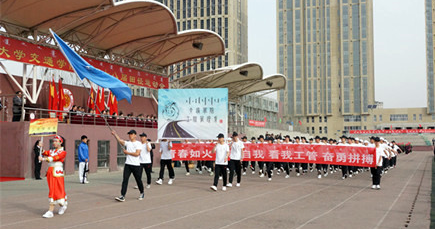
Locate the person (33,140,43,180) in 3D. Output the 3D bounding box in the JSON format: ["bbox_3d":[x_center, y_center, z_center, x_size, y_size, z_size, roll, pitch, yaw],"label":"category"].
[{"bbox_3d":[-7.337,1.867,19.334,0.340,1.610,0.450,0,-4,10],"label":"person"}]

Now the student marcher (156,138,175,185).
[{"bbox_3d":[-1.889,1.662,17.193,0.540,1.790,0.620,-1,-4,24],"label":"student marcher"}]

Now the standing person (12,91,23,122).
[{"bbox_3d":[-9.475,-0.237,22.300,0.400,1.730,0.520,-2,-4,24],"label":"standing person"}]

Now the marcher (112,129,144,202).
[{"bbox_3d":[-2.279,1.326,12.204,0.660,1.800,0.850,-2,-4,29],"label":"marcher"}]

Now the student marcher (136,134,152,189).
[{"bbox_3d":[-2.475,1.535,15.750,0.520,1.820,0.650,-2,-4,24],"label":"student marcher"}]

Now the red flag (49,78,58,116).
[{"bbox_3d":[-7.861,-0.763,22.562,0.250,1.863,0.450,-1,-4,25],"label":"red flag"}]

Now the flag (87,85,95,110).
[{"bbox_3d":[-7.510,-0.948,27.900,0.350,1.750,0.500,-2,-4,24],"label":"flag"}]

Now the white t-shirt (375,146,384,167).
[{"bbox_3d":[5.256,1.379,15.386,0.500,0.660,0.280,-2,-4,24],"label":"white t-shirt"}]

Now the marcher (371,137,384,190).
[{"bbox_3d":[5.188,1.591,15.366,0.520,1.720,0.400,-2,-4,24],"label":"marcher"}]

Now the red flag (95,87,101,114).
[{"bbox_3d":[-7.266,-0.817,28.500,0.350,1.800,0.500,-2,-4,24],"label":"red flag"}]

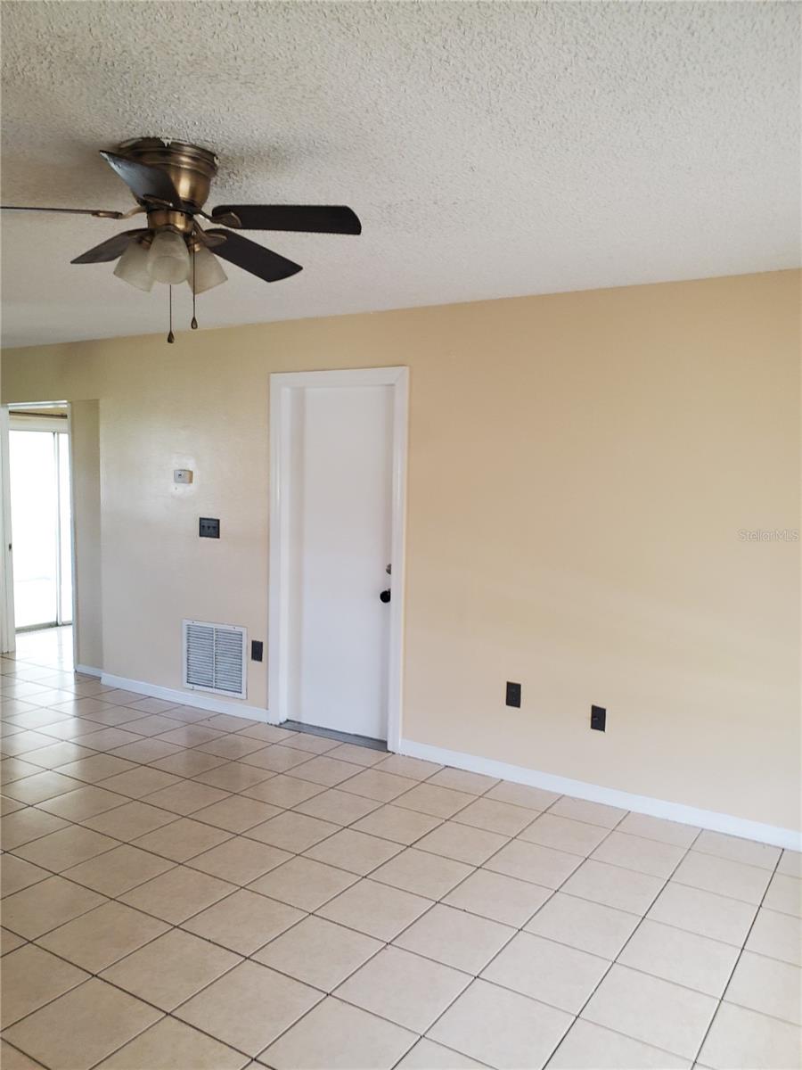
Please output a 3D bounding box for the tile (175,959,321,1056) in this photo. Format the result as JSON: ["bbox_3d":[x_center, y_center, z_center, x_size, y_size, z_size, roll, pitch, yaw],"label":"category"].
[{"bbox_3d":[-0.445,1.394,2.377,0.320,0.010,0.320,4,5,31],"label":"tile"}]

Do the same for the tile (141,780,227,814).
[{"bbox_3d":[-1.031,1.262,3.858,0.320,0.010,0.320,4,5,31],"label":"tile"}]

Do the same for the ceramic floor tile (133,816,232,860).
[{"bbox_3d":[-0.929,1.299,3.422,0.320,0.010,0.320,4,5,31],"label":"ceramic floor tile"}]

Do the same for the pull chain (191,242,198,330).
[{"bbox_3d":[-0.565,-0.685,2.200,0.017,0.250,0.017,1,5,0],"label":"pull chain"}]

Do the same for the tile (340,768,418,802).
[{"bbox_3d":[-0.114,1.267,4.055,0.321,0.010,0.321,3,4,33],"label":"tile"}]

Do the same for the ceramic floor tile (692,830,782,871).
[{"bbox_3d":[1.417,1.331,3.399,0.322,0.010,0.266,4,4,32],"label":"ceramic floor tile"}]

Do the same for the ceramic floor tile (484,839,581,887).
[{"bbox_3d":[0.532,1.324,3.230,0.322,0.010,0.322,4,4,32],"label":"ceramic floor tile"}]

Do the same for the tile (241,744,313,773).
[{"bbox_3d":[-0.670,1.233,4.412,0.321,0.010,0.321,3,4,33],"label":"tile"}]

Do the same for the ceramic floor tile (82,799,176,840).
[{"bbox_3d":[-1.215,1.288,3.616,0.323,0.010,0.323,4,6,33],"label":"ceramic floor tile"}]

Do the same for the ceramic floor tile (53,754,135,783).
[{"bbox_3d":[-1.599,1.231,4.227,0.323,0.010,0.323,4,6,33],"label":"ceramic floor tile"}]

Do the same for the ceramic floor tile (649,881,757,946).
[{"bbox_3d":[1.106,1.385,2.940,0.323,0.010,0.323,4,6,33],"label":"ceramic floor tile"}]

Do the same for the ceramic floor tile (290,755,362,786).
[{"bbox_3d":[-0.389,1.231,4.178,0.319,0.010,0.319,3,4,32],"label":"ceramic floor tile"}]

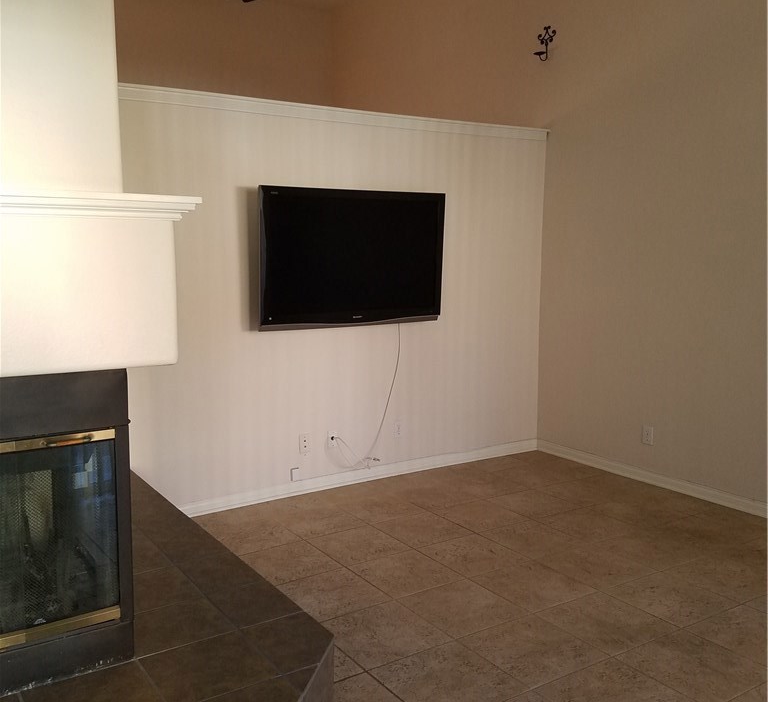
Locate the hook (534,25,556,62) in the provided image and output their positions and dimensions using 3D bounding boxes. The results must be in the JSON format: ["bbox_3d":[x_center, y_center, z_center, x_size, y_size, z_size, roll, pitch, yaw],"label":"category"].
[{"bbox_3d":[1.127,-2.193,5.476,0.135,0.245,0.178,-5,9,-33],"label":"hook"}]

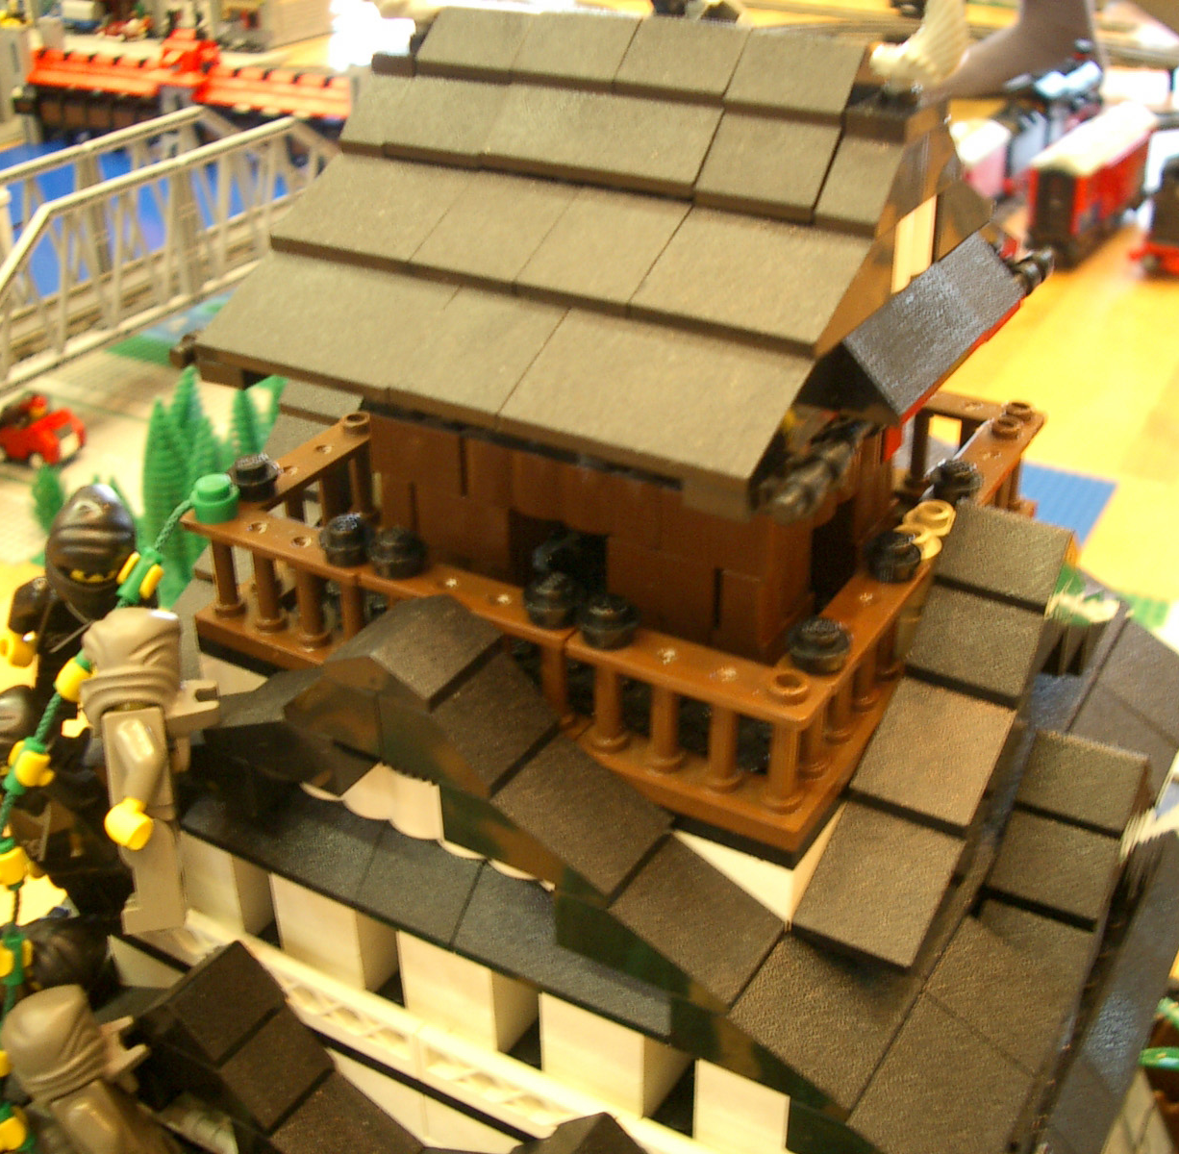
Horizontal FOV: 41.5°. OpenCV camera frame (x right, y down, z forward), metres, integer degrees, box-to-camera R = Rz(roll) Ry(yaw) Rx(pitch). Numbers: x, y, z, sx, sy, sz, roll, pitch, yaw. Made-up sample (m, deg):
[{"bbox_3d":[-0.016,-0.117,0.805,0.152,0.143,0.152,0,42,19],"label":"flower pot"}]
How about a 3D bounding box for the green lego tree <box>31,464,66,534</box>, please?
[{"bbox_3d":[-0.321,-0.048,0.935,0.022,0.044,0.022,16,35,26],"label":"green lego tree"}]

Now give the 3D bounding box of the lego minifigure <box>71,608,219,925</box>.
[{"bbox_3d":[-0.060,0.025,0.212,0.021,0.042,0.024,-7,1,0],"label":"lego minifigure"}]

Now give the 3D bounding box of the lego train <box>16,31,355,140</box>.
[{"bbox_3d":[-0.415,-0.503,1.625,0.412,0.124,0.062,12,33,20],"label":"lego train"}]

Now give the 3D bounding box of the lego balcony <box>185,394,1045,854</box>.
[{"bbox_3d":[0.008,-0.010,0.237,0.096,0.023,0.096,16,35,26],"label":"lego balcony"}]

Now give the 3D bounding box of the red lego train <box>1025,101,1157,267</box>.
[{"bbox_3d":[0.446,-0.349,1.380,0.049,0.084,0.198,19,36,29],"label":"red lego train"}]

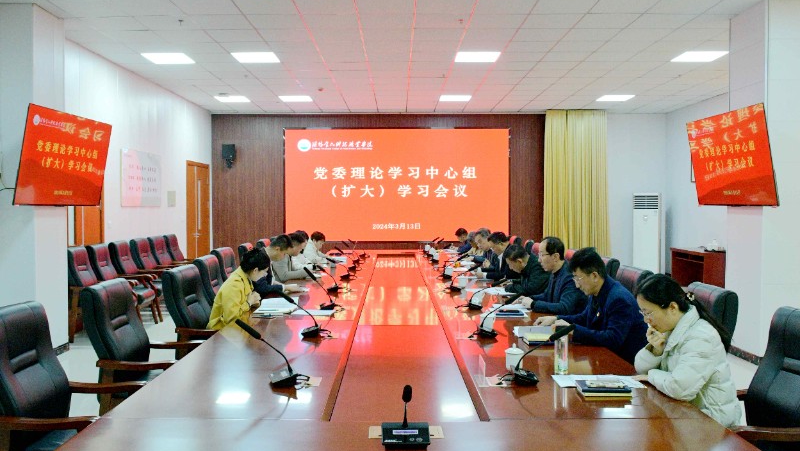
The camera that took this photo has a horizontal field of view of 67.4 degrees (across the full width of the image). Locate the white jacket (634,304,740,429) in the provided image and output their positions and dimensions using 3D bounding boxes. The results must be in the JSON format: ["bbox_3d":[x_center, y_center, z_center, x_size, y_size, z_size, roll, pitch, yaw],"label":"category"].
[{"bbox_3d":[1.352,0.679,2.816,0.460,0.640,0.530,0,2,0],"label":"white jacket"}]

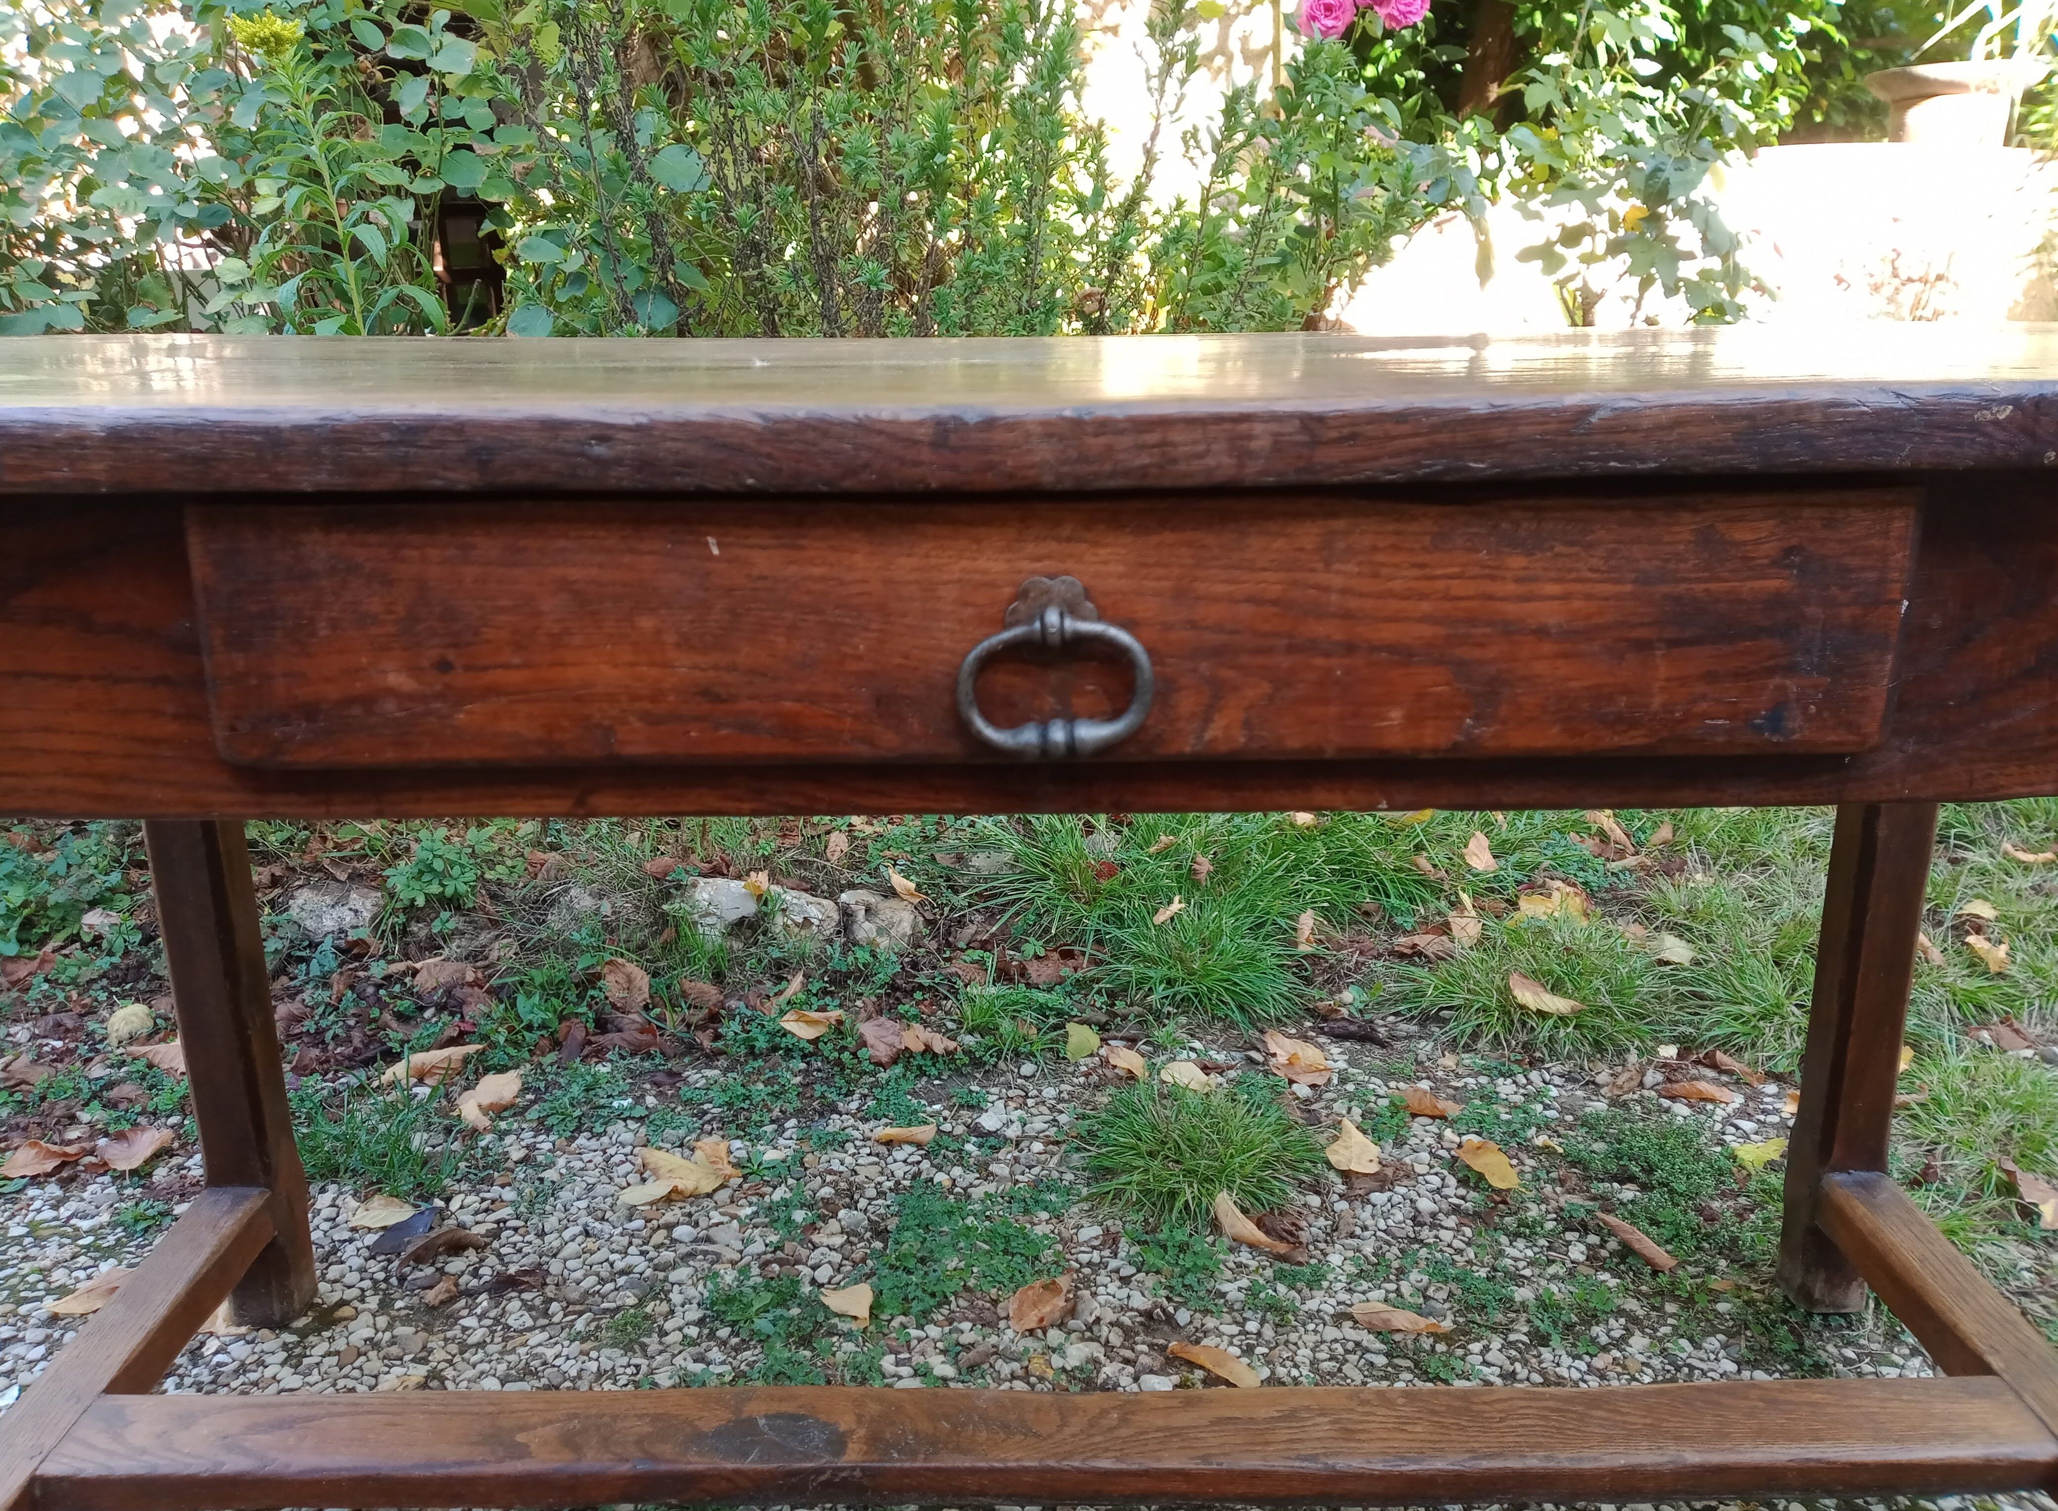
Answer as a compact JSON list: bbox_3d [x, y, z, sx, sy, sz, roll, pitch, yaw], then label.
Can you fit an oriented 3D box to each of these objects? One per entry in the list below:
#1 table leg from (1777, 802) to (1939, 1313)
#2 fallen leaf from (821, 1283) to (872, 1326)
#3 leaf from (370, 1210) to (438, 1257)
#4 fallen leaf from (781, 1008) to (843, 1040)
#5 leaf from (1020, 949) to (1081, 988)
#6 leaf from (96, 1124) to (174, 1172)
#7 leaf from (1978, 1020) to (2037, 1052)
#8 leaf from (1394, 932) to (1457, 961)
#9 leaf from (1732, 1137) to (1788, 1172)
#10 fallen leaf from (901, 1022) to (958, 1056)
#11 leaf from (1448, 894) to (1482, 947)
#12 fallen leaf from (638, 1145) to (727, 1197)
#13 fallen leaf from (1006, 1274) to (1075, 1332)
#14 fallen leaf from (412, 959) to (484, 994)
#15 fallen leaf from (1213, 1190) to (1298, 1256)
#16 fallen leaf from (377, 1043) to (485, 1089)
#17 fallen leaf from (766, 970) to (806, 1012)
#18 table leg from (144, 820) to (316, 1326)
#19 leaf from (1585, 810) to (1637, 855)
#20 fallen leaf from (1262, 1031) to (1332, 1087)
[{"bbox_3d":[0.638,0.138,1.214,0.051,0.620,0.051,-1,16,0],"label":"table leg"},{"bbox_3d":[-0.143,0.437,1.275,0.041,0.018,0.038,-3,16,-7],"label":"fallen leaf"},{"bbox_3d":[-0.539,0.412,1.385,0.072,0.018,0.037,-16,22,-43],"label":"leaf"},{"bbox_3d":[-0.232,0.287,1.716,0.065,0.022,0.040,-1,16,-2],"label":"fallen leaf"},{"bbox_3d":[0.024,0.246,1.857,0.072,0.030,0.055,-1,16,0],"label":"leaf"},{"bbox_3d":[-0.846,0.373,1.524,0.070,0.029,0.046,-3,16,-9],"label":"leaf"},{"bbox_3d":[1.036,0.297,1.700,0.063,0.020,0.040,9,19,31],"label":"leaf"},{"bbox_3d":[0.472,0.227,1.917,0.074,0.020,0.040,0,16,3],"label":"leaf"},{"bbox_3d":[0.679,0.367,1.475,0.057,0.015,0.034,-3,16,-7],"label":"leaf"},{"bbox_3d":[-0.104,0.297,1.689,0.062,0.022,0.040,5,17,17],"label":"fallen leaf"},{"bbox_3d":[0.525,0.199,1.935,0.043,0.050,0.055,4,17,15],"label":"leaf"},{"bbox_3d":[-0.318,0.382,1.474,0.085,0.025,0.052,7,18,24],"label":"fallen leaf"},{"bbox_3d":[0.009,0.434,1.275,0.042,0.027,0.060,13,21,38],"label":"fallen leaf"},{"bbox_3d":[-0.675,0.256,1.862,0.083,0.025,0.048,-5,17,-14],"label":"fallen leaf"},{"bbox_3d":[0.191,0.394,1.356,0.082,0.033,0.034,10,20,33],"label":"fallen leaf"},{"bbox_3d":[-0.617,0.320,1.653,0.099,0.030,0.046,-2,16,-5],"label":"fallen leaf"},{"bbox_3d":[-0.270,0.262,1.786,0.055,0.035,0.030,-16,22,-43],"label":"fallen leaf"},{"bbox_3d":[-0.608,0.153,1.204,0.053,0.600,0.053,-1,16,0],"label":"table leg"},{"bbox_3d":[0.827,0.111,2.281,0.085,0.042,0.040,12,20,36],"label":"leaf"},{"bbox_3d":[0.275,0.311,1.649,0.060,0.025,0.086,-13,20,-36],"label":"fallen leaf"}]

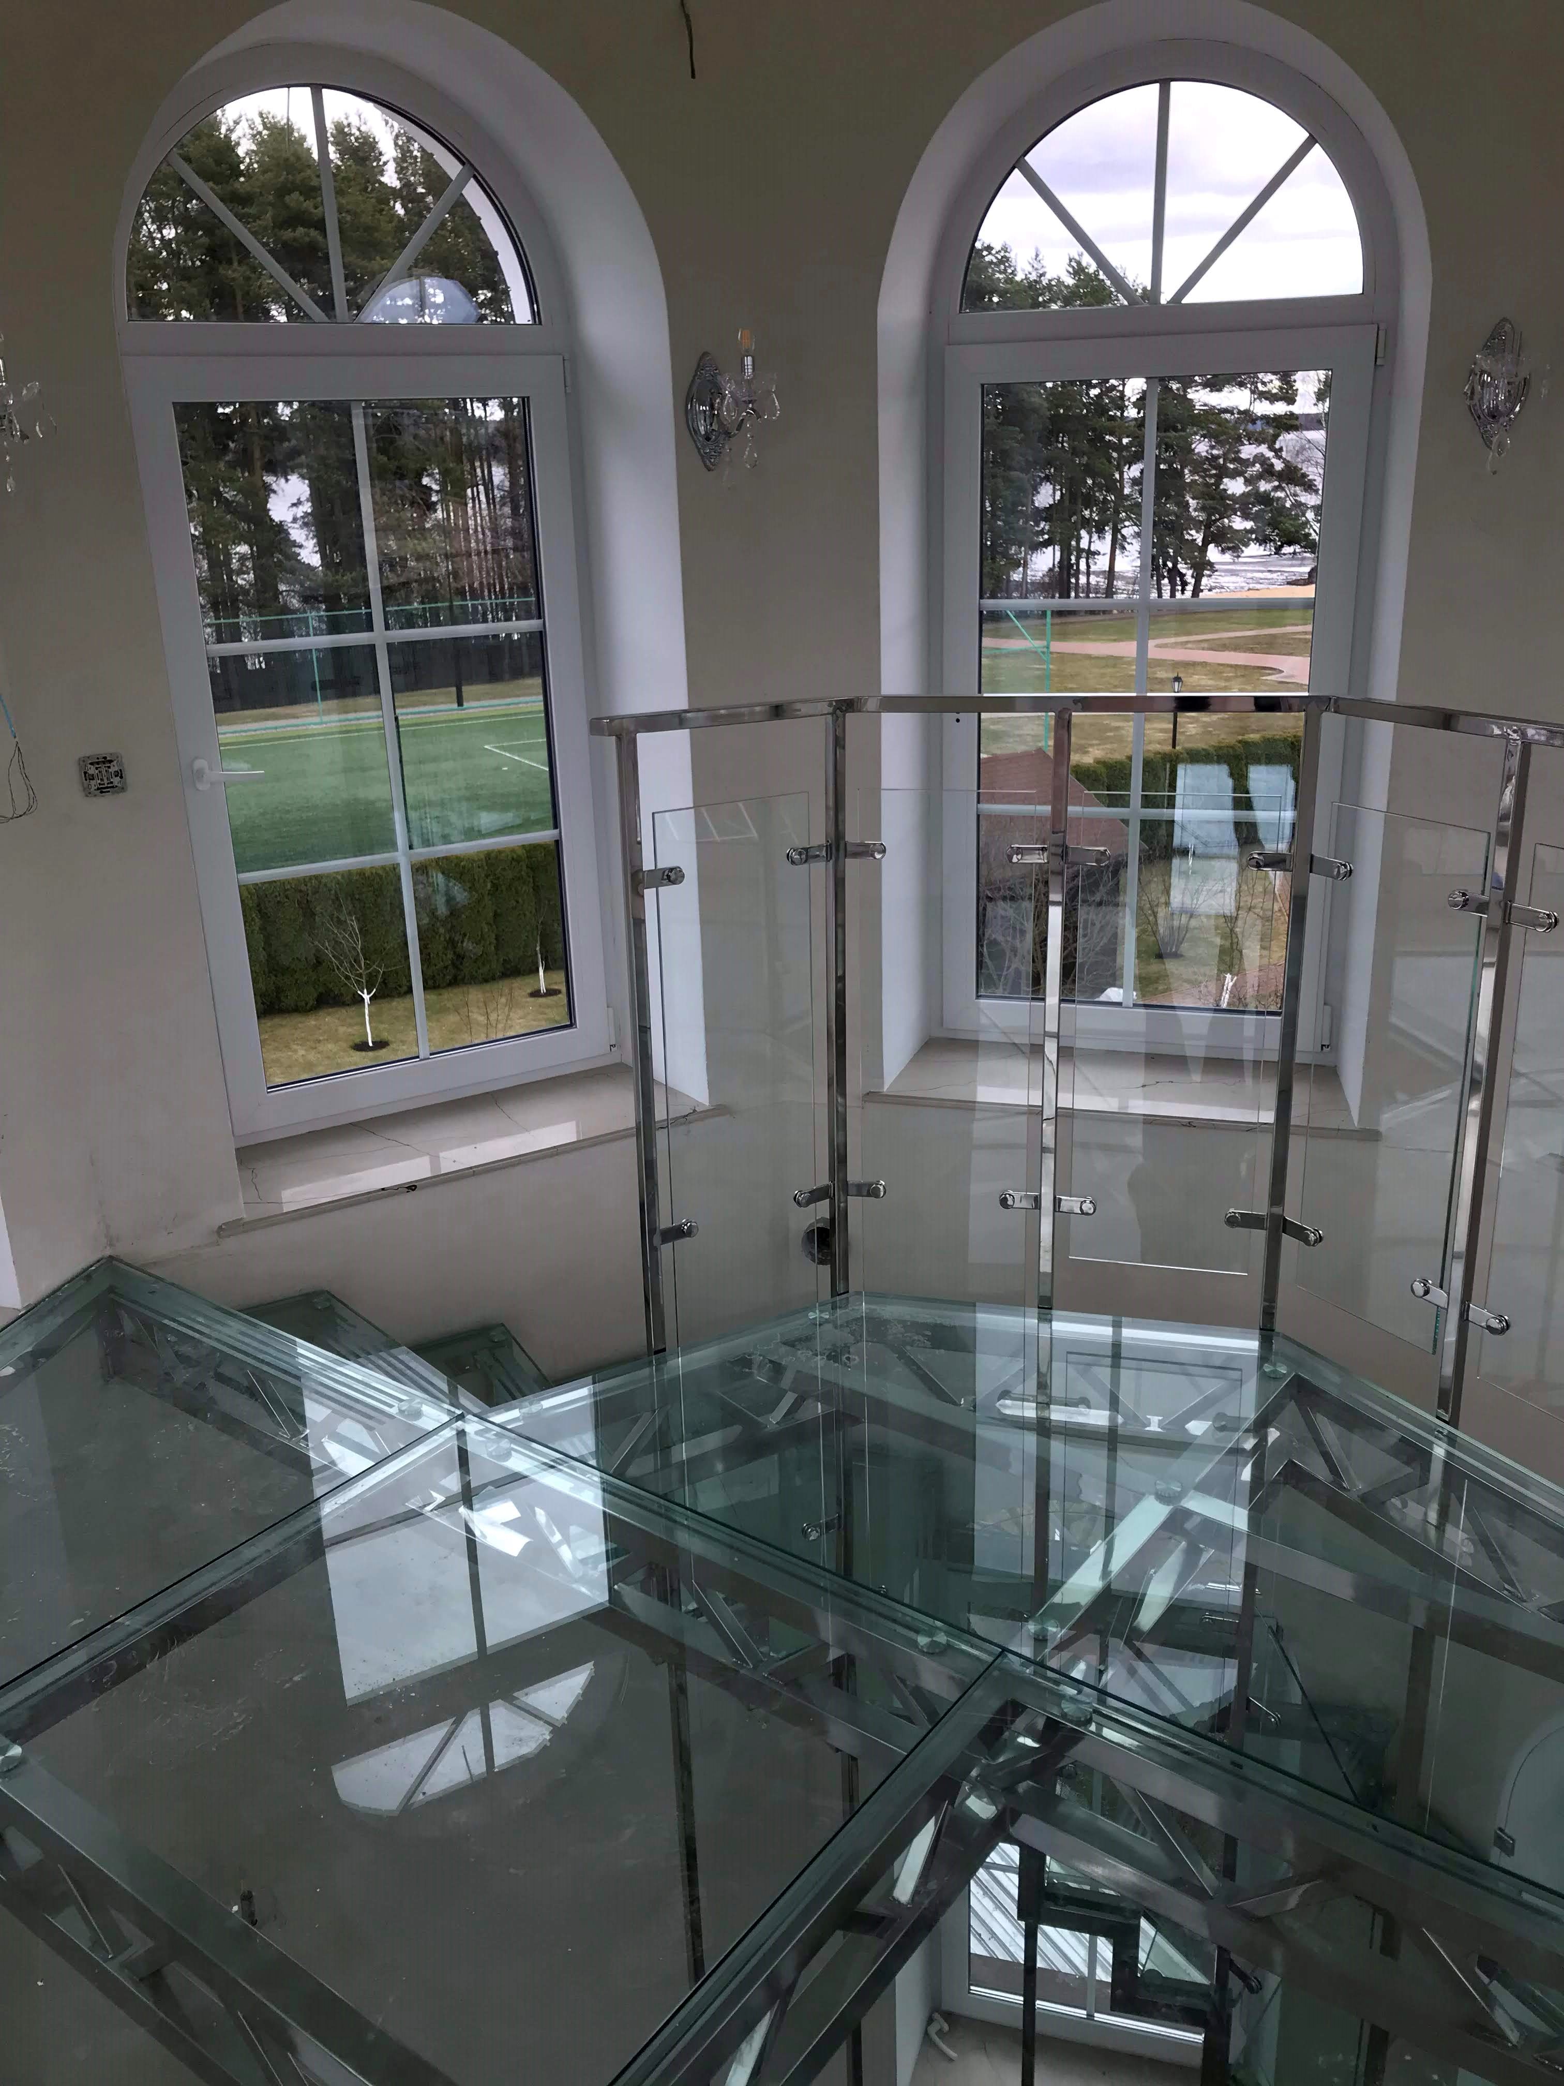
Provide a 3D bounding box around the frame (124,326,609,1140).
[{"bbox_3d":[-0.826,-0.641,3.623,0.917,1.638,0.090,-12,22,-28],"label":"frame"}]

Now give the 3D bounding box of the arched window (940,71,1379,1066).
[{"bbox_3d":[0.803,-0.980,3.747,0.924,2.111,0.090,4,20,17],"label":"arched window"}]

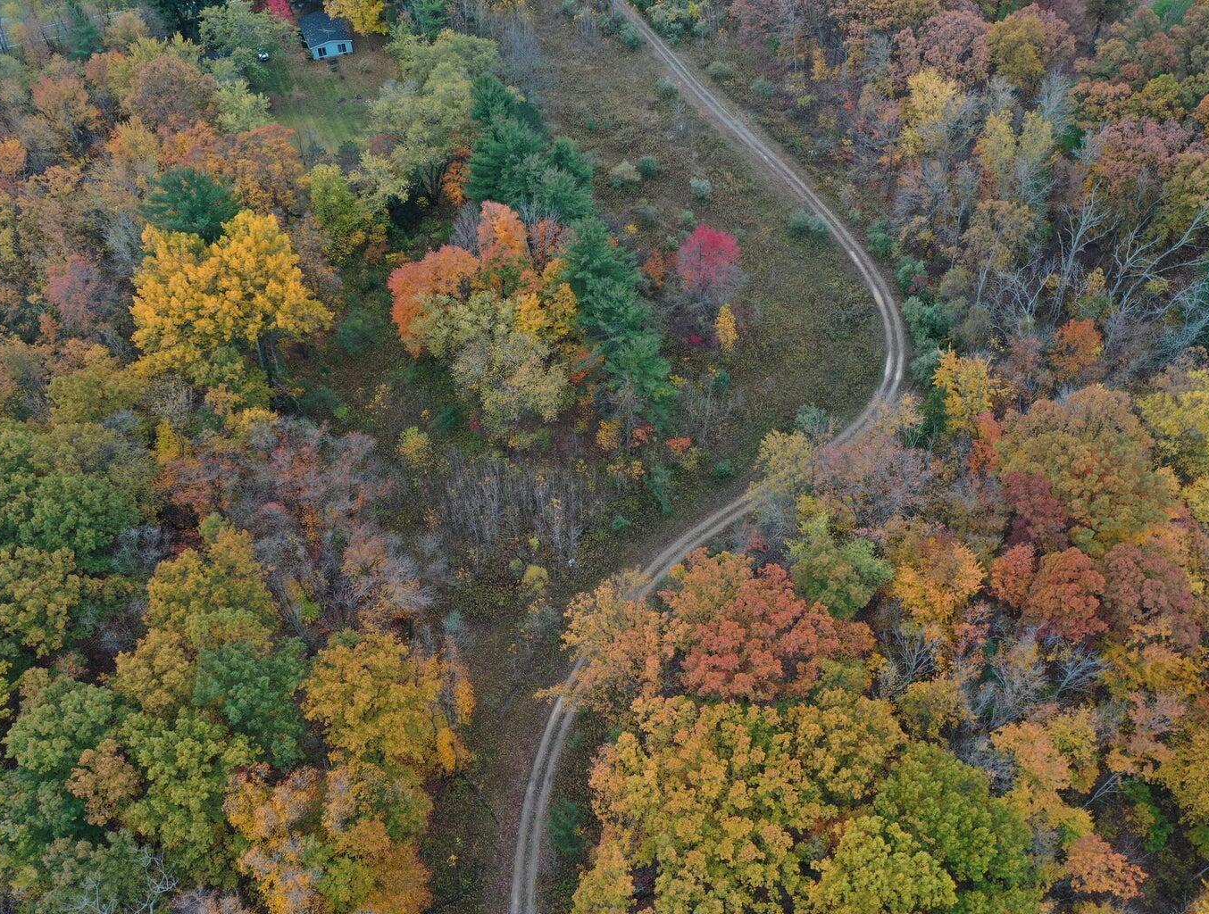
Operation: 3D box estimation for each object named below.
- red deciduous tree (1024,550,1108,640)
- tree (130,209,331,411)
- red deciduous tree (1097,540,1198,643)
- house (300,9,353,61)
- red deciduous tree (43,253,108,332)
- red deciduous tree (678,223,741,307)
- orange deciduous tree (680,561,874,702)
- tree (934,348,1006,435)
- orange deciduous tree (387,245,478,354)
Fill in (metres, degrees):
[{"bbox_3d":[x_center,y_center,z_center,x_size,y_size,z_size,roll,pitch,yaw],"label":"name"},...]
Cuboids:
[{"bbox_3d":[52.580,16.970,123.510,8.420,16.500,9.000,0,49,0],"label":"red deciduous tree"},{"bbox_3d":[-51.970,-20.490,150.320,26.690,26.000,25.000,0,49,0],"label":"tree"},{"bbox_3d":[61.840,17.010,123.150,9.540,17.000,10.000,0,49,0],"label":"red deciduous tree"},{"bbox_3d":[-59.440,-90.250,226.850,8.600,3.800,14.130,-17,51,-14],"label":"house"},{"bbox_3d":[-79.370,-23.730,160.530,7.370,15.000,8.200,0,49,0],"label":"red deciduous tree"},{"bbox_3d":[16.200,-29.230,166.060,10.250,14.000,10.500,0,49,0],"label":"red deciduous tree"},{"bbox_3d":[18.890,20.740,119.170,21.150,18.000,16.000,0,49,0],"label":"orange deciduous tree"},{"bbox_3d":[49.760,-8.250,146.490,8.890,15.500,9.500,0,49,0],"label":"tree"},{"bbox_3d":[-25.390,-22.460,158.060,13.240,17.000,12.500,0,49,0],"label":"orange deciduous tree"}]

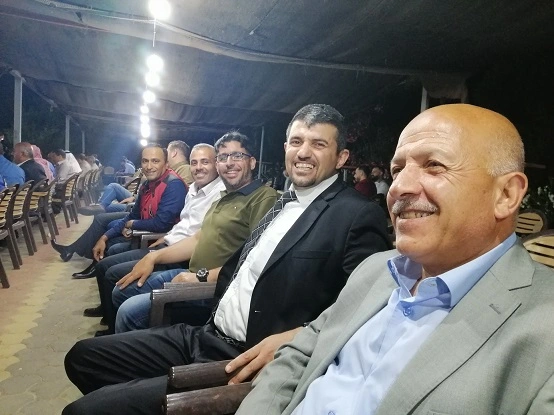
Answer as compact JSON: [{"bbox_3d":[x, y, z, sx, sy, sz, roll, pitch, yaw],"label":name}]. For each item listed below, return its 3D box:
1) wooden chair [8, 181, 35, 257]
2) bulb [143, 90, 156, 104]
[{"bbox_3d":[-2.916,0.131,4.390,0.560,0.860,0.560,2,5,-17],"label":"wooden chair"},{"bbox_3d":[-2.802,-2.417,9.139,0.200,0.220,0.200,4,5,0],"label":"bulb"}]

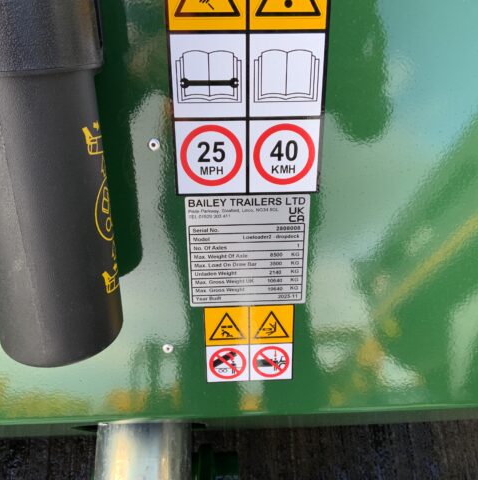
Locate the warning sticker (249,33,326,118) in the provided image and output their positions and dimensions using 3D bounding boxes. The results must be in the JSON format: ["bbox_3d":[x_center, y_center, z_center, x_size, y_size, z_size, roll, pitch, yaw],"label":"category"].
[{"bbox_3d":[0.039,-0.136,0.446,0.064,0.069,0.002,-1,23,-2],"label":"warning sticker"}]

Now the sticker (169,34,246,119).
[{"bbox_3d":[-0.024,-0.135,0.444,0.063,0.069,0.002,-1,23,-2],"label":"sticker"}]

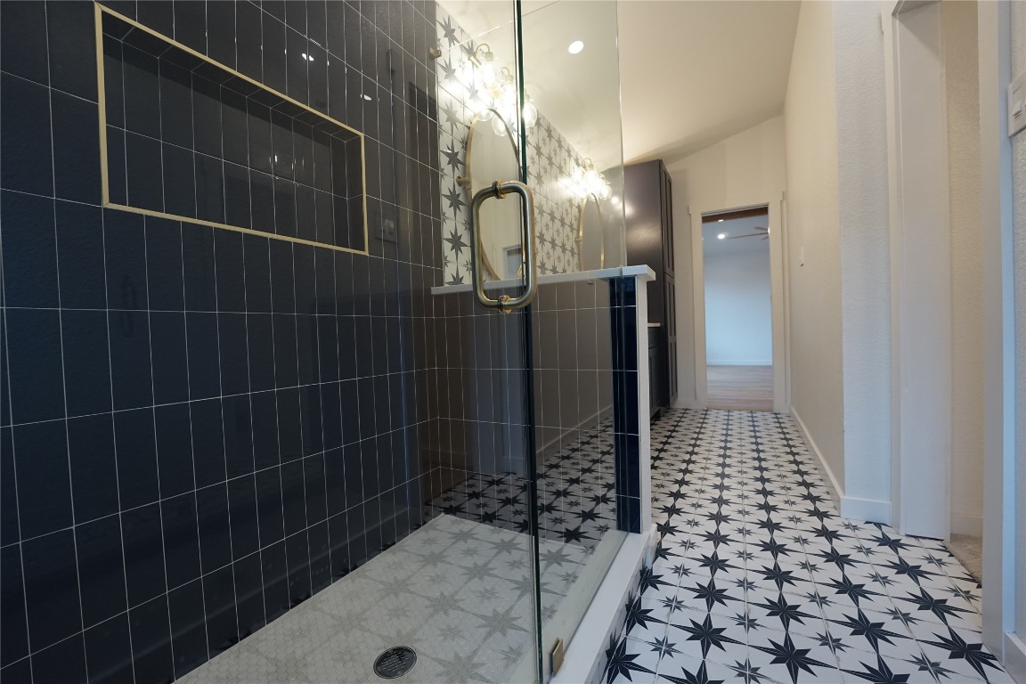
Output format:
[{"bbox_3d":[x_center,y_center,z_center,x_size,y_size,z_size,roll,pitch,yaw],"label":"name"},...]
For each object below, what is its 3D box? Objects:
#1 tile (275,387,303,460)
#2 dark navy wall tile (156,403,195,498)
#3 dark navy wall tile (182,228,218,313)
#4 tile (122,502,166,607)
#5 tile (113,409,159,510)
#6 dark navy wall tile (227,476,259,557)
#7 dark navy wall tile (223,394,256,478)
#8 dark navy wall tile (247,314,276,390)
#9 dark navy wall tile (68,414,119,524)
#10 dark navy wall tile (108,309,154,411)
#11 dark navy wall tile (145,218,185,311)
[{"bbox_3d":[-0.701,0.260,1.248,0.010,0.228,0.073,-1,1,30],"label":"tile"},{"bbox_3d":[-0.852,0.271,1.002,0.010,0.228,0.073,-1,1,30],"label":"dark navy wall tile"},{"bbox_3d":[-0.839,-0.195,1.072,0.010,0.232,0.075,-2,1,30],"label":"dark navy wall tile"},{"bbox_3d":[-0.877,0.503,0.948,0.010,0.228,0.073,-1,1,30],"label":"tile"},{"bbox_3d":[-0.889,0.273,0.941,0.010,0.228,0.073,-1,1,30],"label":"tile"},{"bbox_3d":[-0.774,0.500,1.148,0.010,0.232,0.075,-2,1,30],"label":"dark navy wall tile"},{"bbox_3d":[-0.770,0.264,1.119,0.010,0.228,0.074,-1,1,29],"label":"dark navy wall tile"},{"bbox_3d":[-0.756,0.032,1.205,0.010,0.232,0.075,-2,1,30],"label":"dark navy wall tile"},{"bbox_3d":[-0.911,0.274,0.866,0.010,0.228,0.074,-1,1,29],"label":"dark navy wall tile"},{"bbox_3d":[-0.899,0.041,0.935,0.010,0.228,0.073,-1,1,30],"label":"dark navy wall tile"},{"bbox_3d":[-0.858,-0.190,0.982,0.010,0.228,0.074,-1,1,29],"label":"dark navy wall tile"}]

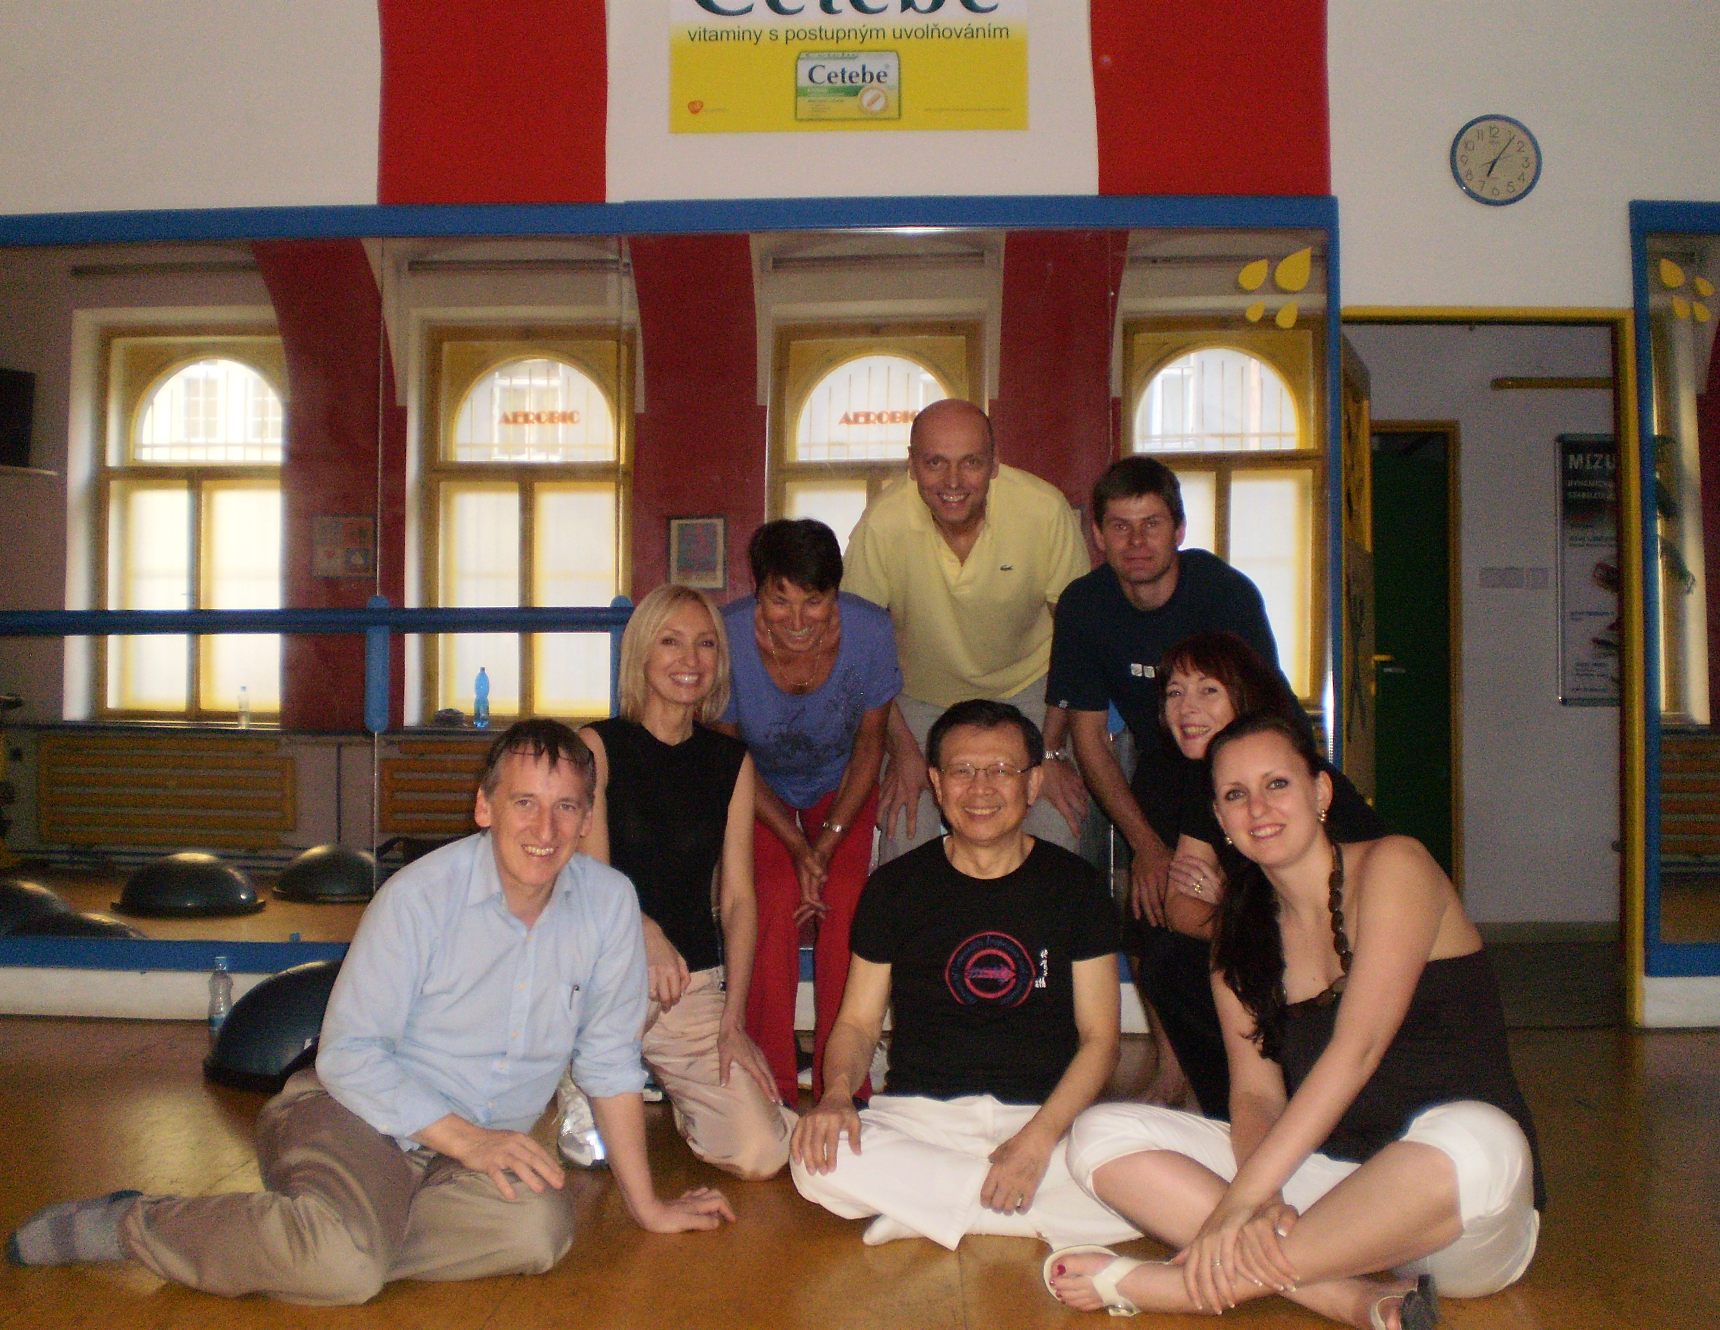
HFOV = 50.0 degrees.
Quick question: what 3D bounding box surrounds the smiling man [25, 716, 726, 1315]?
[{"bbox_3d":[-0.730,0.471,2.870,1.050,0.800,0.800,1,-2,-10],"label":"smiling man"}]

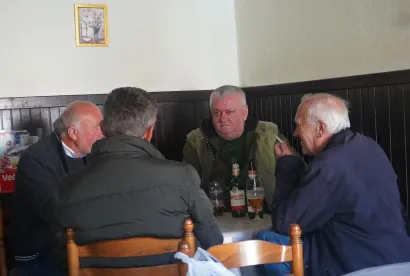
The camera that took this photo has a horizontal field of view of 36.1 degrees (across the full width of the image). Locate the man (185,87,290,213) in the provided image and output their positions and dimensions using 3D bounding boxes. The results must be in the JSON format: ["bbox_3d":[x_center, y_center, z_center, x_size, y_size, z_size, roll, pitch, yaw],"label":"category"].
[{"bbox_3d":[0.163,0.391,2.992,0.560,1.280,0.700,-2,2,6],"label":"man"}]

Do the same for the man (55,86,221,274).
[{"bbox_3d":[-0.225,0.454,2.265,0.580,1.250,0.700,-2,2,11],"label":"man"}]

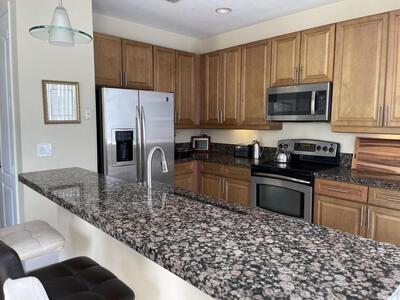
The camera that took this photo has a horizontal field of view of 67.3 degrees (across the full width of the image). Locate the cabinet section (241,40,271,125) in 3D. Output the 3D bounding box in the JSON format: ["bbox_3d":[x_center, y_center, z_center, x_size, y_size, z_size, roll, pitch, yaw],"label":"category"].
[{"bbox_3d":[0.843,-0.861,4.011,0.320,1.065,0.462,-6,8,-44],"label":"cabinet section"}]

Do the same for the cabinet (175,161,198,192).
[{"bbox_3d":[-0.422,0.591,4.330,0.529,0.885,0.609,-6,8,-43],"label":"cabinet"}]

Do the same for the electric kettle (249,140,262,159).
[{"bbox_3d":[0.777,-0.003,4.138,0.192,0.253,0.131,0,6,0],"label":"electric kettle"}]

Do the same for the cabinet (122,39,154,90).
[{"bbox_3d":[-0.886,-1.076,3.914,0.448,0.580,0.319,-6,8,-43],"label":"cabinet"}]

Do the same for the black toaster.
[{"bbox_3d":[0.648,0.017,4.292,0.177,0.182,0.258,-6,8,-43],"label":"black toaster"}]

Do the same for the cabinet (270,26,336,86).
[{"bbox_3d":[1.234,-1.038,3.473,0.319,0.566,0.769,-6,8,-43],"label":"cabinet"}]

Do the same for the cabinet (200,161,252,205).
[{"bbox_3d":[0.521,0.607,4.182,0.609,0.885,0.910,-6,8,-43],"label":"cabinet"}]

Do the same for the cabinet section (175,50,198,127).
[{"bbox_3d":[-0.306,-0.913,4.570,0.416,1.065,0.320,-6,8,-44],"label":"cabinet section"}]

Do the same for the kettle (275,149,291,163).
[{"bbox_3d":[1.051,0.066,3.816,0.207,0.182,0.182,3,7,28],"label":"kettle"}]

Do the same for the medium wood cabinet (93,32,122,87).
[{"bbox_3d":[-1.205,-1.045,3.611,0.434,0.580,0.319,-6,8,-43],"label":"medium wood cabinet"}]

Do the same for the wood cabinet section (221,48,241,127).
[{"bbox_3d":[0.551,-0.890,4.308,0.320,1.065,0.372,-6,8,-44],"label":"wood cabinet section"}]

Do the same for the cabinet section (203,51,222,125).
[{"bbox_3d":[0.291,-0.915,4.572,0.320,1.065,0.373,-6,8,-44],"label":"cabinet section"}]

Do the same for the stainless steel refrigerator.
[{"bbox_3d":[-0.891,0.211,3.630,0.917,1.787,0.838,-6,8,-43],"label":"stainless steel refrigerator"}]

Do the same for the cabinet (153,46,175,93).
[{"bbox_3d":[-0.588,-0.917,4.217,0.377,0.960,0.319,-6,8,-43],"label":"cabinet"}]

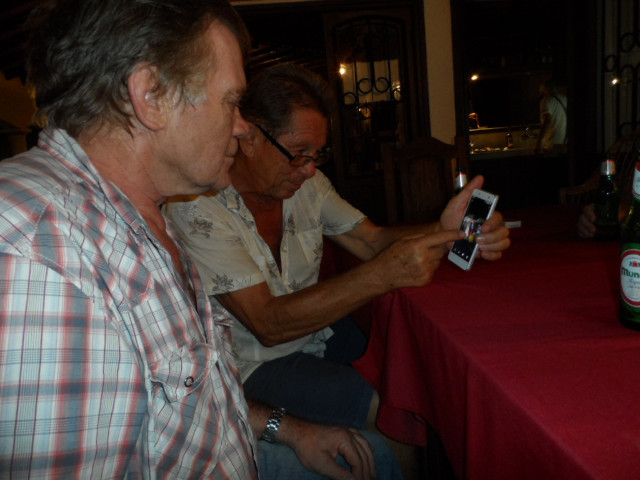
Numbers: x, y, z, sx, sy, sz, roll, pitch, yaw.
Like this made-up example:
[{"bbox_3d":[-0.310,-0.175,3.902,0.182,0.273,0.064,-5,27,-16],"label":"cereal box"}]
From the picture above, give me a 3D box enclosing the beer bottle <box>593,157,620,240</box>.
[{"bbox_3d":[0.805,-0.122,1.240,0.062,0.233,0.062,-6,9,0],"label":"beer bottle"}]

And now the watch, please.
[{"bbox_3d":[-0.075,0.298,0.715,0.036,0.058,0.065,21,-25,12],"label":"watch"}]

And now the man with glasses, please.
[{"bbox_3d":[0.005,0.270,0.960,0.700,1.220,0.550,1,11,35],"label":"man with glasses"}]

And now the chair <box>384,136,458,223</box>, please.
[{"bbox_3d":[0.640,0.030,2.360,0.470,1.100,0.500,-6,9,0],"label":"chair"}]

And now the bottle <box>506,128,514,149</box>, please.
[{"bbox_3d":[2.104,-1.121,4.900,0.068,0.225,0.068,-6,9,0],"label":"bottle"}]

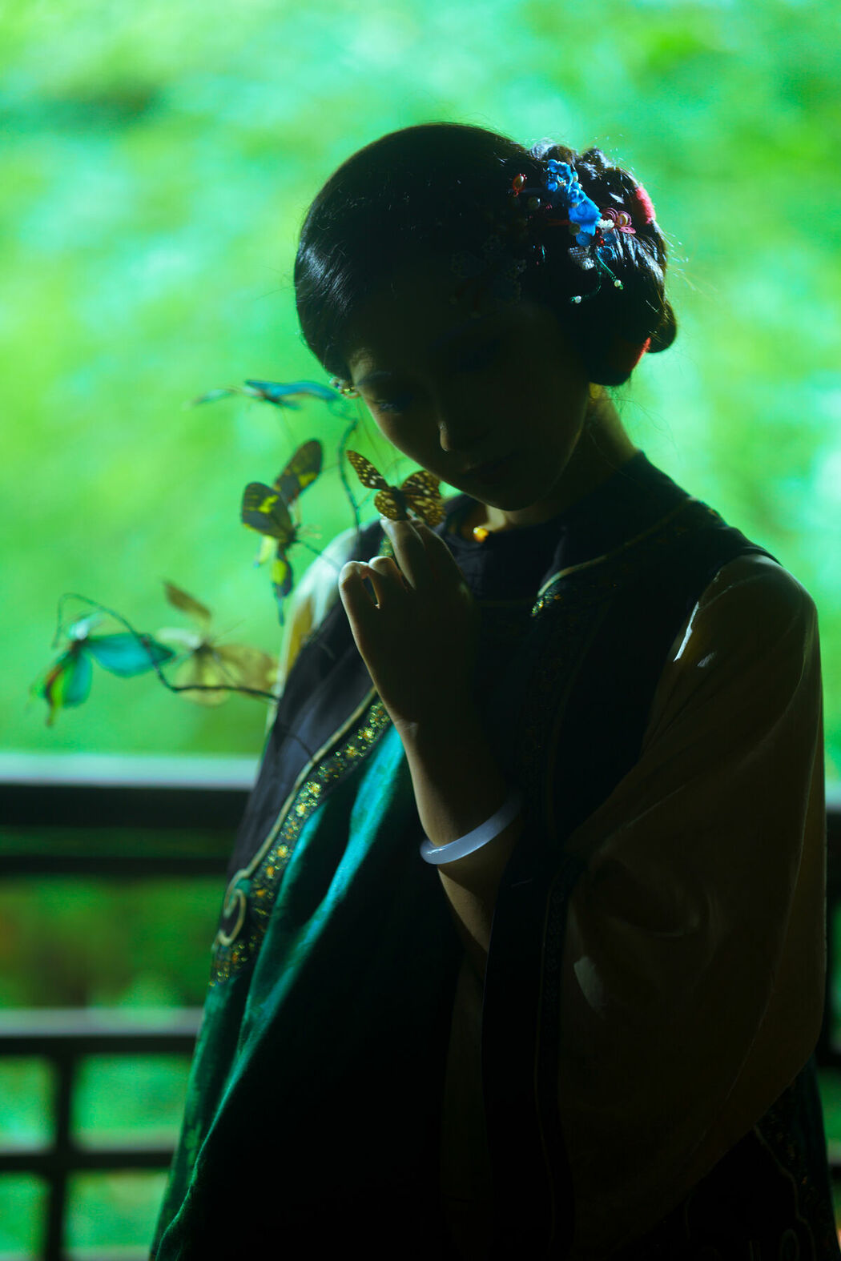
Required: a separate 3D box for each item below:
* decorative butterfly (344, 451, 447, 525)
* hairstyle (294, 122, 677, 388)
[{"bbox_3d":[-0.014,-0.091,1.890,0.065,0.048,0.025,-6,-21,1],"label":"decorative butterfly"},{"bbox_3d":[0.042,-0.238,1.960,0.220,0.190,0.205,-26,20,15],"label":"hairstyle"}]

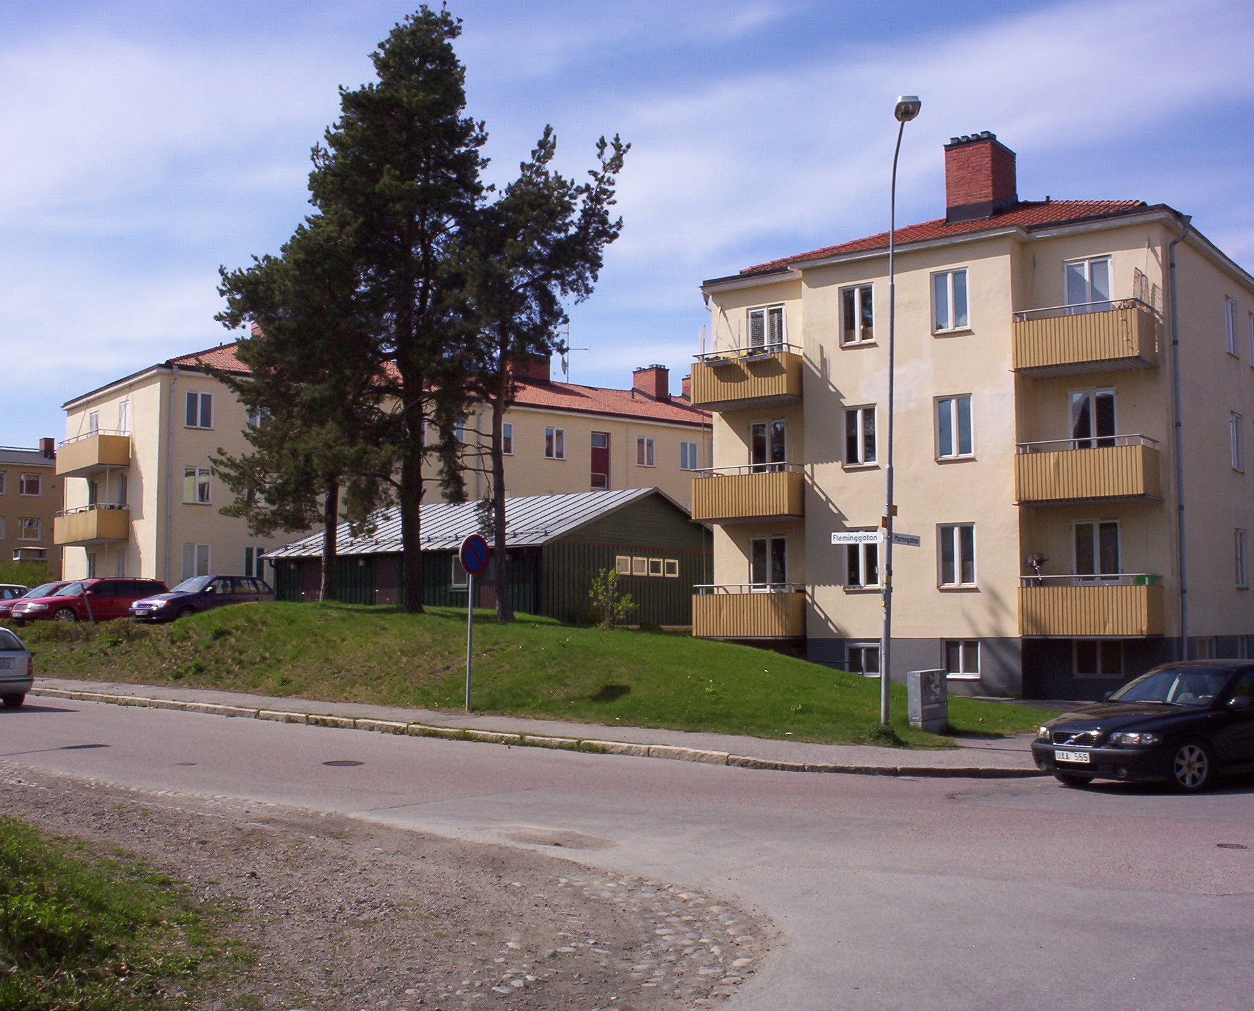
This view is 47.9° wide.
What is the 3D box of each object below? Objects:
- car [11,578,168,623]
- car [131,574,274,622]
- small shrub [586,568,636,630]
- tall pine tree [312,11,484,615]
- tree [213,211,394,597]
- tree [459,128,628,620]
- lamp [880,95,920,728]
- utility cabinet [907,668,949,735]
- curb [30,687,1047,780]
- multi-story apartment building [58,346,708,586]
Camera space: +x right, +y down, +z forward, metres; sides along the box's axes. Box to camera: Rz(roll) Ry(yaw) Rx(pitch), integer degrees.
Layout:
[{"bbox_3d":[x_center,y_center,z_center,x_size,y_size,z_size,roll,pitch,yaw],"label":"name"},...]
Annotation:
[{"bbox_3d":[-15.983,3.016,42.697,1.770,1.450,4.600,-3,-6,34],"label":"car"},{"bbox_3d":[-12.617,2.806,42.113,1.690,1.470,4.350,-3,-6,30],"label":"car"},{"bbox_3d":[-0.412,2.416,36.426,1.291,1.562,1.250,0,-5,0],"label":"small shrub"},{"bbox_3d":[-4.840,-4.243,29.660,3.756,12.945,3.700,0,-5,0],"label":"tall pine tree"},{"bbox_3d":[-7.289,-2.246,31.800,4.052,8.955,3.900,0,-5,0],"label":"tree"},{"bbox_3d":[-1.684,-2.751,28.632,3.432,10.111,3.400,0,-5,0],"label":"tree"},{"bbox_3d":[3.903,-1.363,20.126,0.330,9.124,0.800,3,-6,-30],"label":"lamp"},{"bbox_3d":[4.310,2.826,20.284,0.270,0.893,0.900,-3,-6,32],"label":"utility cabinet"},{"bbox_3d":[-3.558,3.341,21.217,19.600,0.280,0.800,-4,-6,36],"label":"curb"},{"bbox_3d":[-9.126,0.615,62.763,27.000,9.500,11.000,4,-6,-37],"label":"multi-story apartment building"}]

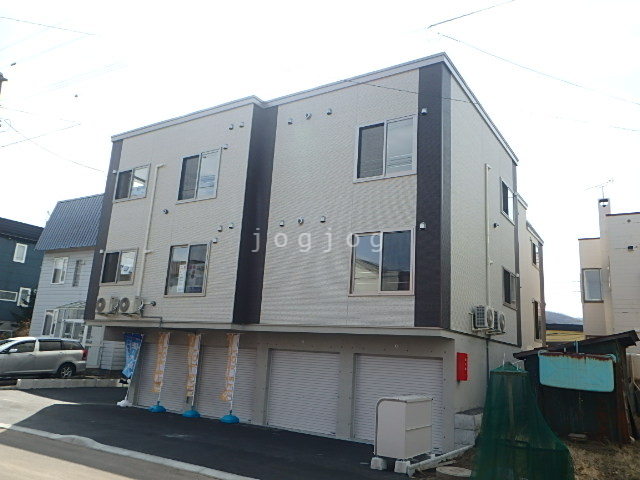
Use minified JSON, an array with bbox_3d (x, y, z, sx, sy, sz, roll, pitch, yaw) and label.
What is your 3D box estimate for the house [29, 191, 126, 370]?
[{"bbox_3d":[-10.346,2.382,28.633,9.200,9.450,7.500,-5,-15,33],"label":"house"}]

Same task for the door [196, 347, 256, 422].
[{"bbox_3d":[-2.745,4.244,15.450,2.300,2.040,0.080,-5,-15,33],"label":"door"}]

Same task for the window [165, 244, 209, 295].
[{"bbox_3d":[-3.899,0.895,15.268,1.714,1.573,0.100,-5,-15,33],"label":"window"}]

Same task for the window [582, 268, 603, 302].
[{"bbox_3d":[9.229,1.547,17.468,0.605,1.209,0.100,-5,-15,33],"label":"window"}]

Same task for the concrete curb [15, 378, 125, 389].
[{"bbox_3d":[-9.206,5.359,19.307,0.170,0.317,4.171,-5,-15,33],"label":"concrete curb"}]

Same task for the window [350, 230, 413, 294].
[{"bbox_3d":[1.418,0.532,11.989,1.640,1.520,0.120,-5,-15,33],"label":"window"}]

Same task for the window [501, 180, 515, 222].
[{"bbox_3d":[6.262,-1.259,17.229,0.100,1.199,1.788,-5,-15,33],"label":"window"}]

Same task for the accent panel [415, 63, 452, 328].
[{"bbox_3d":[2.710,-1.143,12.302,0.620,6.420,0.570,-5,-15,33],"label":"accent panel"}]

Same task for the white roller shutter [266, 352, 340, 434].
[{"bbox_3d":[-0.452,4.043,13.962,2.300,2.040,0.080,-5,-15,33],"label":"white roller shutter"}]

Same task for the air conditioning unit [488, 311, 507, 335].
[{"bbox_3d":[4.780,2.234,14.057,0.290,0.550,0.780,-5,-15,33],"label":"air conditioning unit"}]

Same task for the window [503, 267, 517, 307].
[{"bbox_3d":[6.134,1.596,16.649,0.100,1.161,1.790,-5,-15,33],"label":"window"}]

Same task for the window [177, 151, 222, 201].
[{"bbox_3d":[-3.724,-1.925,15.907,1.714,1.552,0.100,-5,-15,33],"label":"window"}]

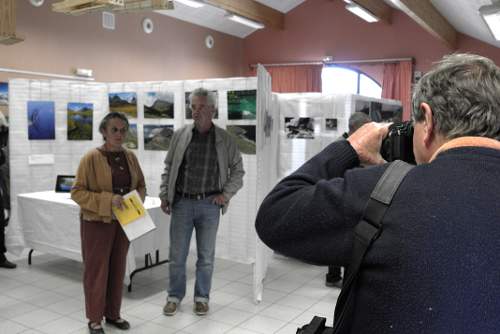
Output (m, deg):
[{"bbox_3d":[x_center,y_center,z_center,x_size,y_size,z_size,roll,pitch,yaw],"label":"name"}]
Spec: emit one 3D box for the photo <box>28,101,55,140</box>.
[{"bbox_3d":[-2.610,-0.577,6.280,0.315,0.470,0.020,-1,5,-23],"label":"photo"}]

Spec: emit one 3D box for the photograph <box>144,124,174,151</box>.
[{"bbox_3d":[-1.099,-0.353,6.055,0.470,0.308,0.020,4,6,31],"label":"photograph"}]

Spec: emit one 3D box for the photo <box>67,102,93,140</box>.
[{"bbox_3d":[-2.186,-0.582,6.461,0.318,0.470,0.020,-1,5,-23],"label":"photo"}]

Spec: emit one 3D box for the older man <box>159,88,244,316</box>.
[{"bbox_3d":[-0.394,0.272,4.060,0.660,1.783,0.370,1,5,0],"label":"older man"}]

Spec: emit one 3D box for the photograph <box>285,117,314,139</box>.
[{"bbox_3d":[0.754,-0.584,7.596,0.480,0.315,0.020,4,6,31],"label":"photograph"}]

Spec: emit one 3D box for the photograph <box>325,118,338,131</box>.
[{"bbox_3d":[1.200,-0.616,7.321,0.180,0.165,0.020,4,6,31],"label":"photograph"}]

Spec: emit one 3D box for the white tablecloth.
[{"bbox_3d":[-1.540,0.640,5.140,1.550,0.655,0.880,4,6,31],"label":"white tablecloth"}]

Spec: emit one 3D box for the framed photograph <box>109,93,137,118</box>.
[{"bbox_3d":[-1.607,-0.773,6.335,0.470,0.308,0.020,4,6,31],"label":"framed photograph"}]

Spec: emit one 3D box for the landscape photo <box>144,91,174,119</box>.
[{"bbox_3d":[-1.095,-0.739,6.025,0.470,0.308,0.020,4,6,31],"label":"landscape photo"}]

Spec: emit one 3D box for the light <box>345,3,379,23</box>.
[{"bbox_3d":[2.171,-2.959,9.599,0.230,0.100,1.360,4,6,31],"label":"light"}]

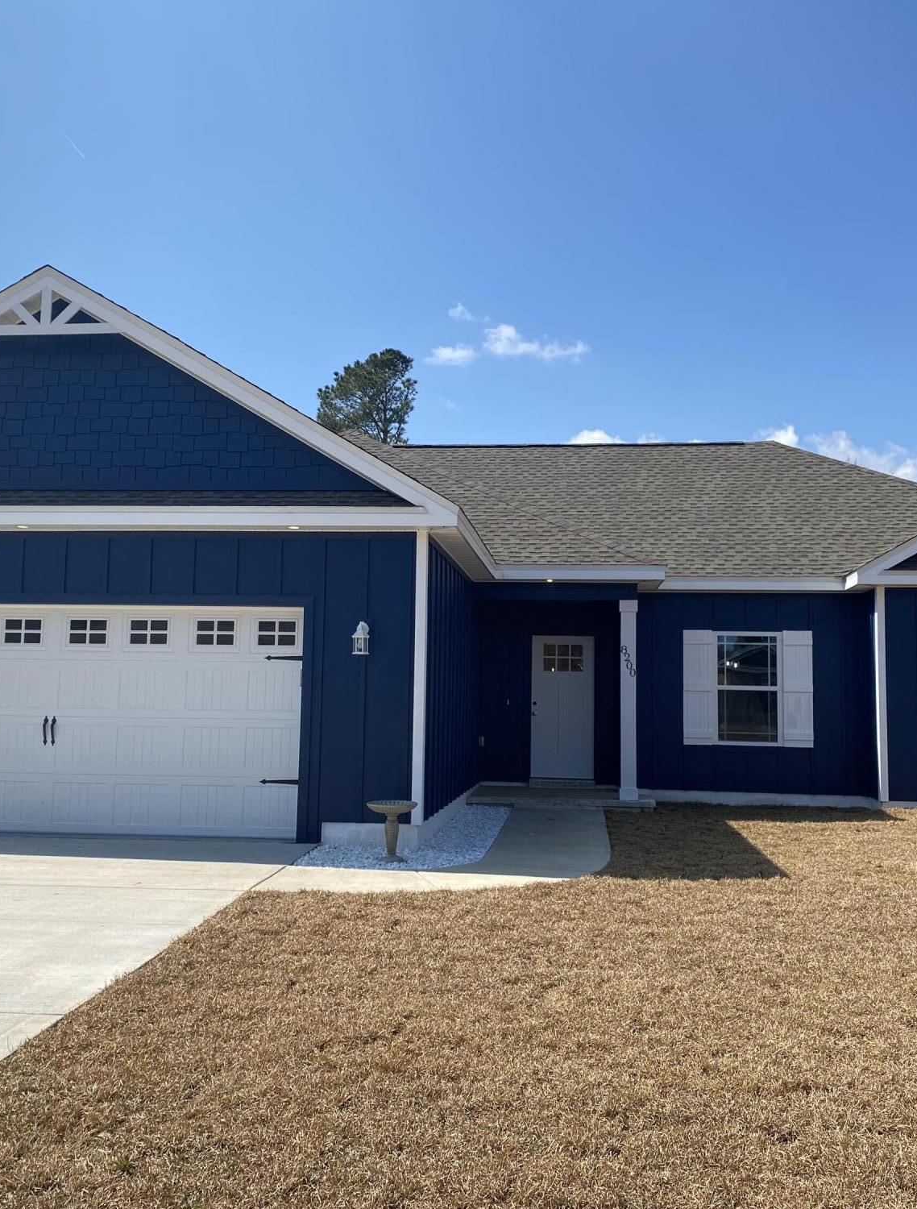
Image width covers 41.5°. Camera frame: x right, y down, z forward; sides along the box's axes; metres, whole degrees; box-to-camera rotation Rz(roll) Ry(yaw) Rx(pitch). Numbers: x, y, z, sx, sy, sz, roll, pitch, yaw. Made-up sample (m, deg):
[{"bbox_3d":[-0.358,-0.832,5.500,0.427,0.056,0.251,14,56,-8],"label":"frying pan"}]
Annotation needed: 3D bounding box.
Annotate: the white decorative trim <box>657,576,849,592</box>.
[{"bbox_3d":[3.872,-0.269,15.955,2.420,0.180,0.050,0,-5,6],"label":"white decorative trim"}]

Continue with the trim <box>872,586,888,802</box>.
[{"bbox_3d":[5.302,1.114,15.161,0.110,2.675,0.110,0,-5,6],"label":"trim"}]

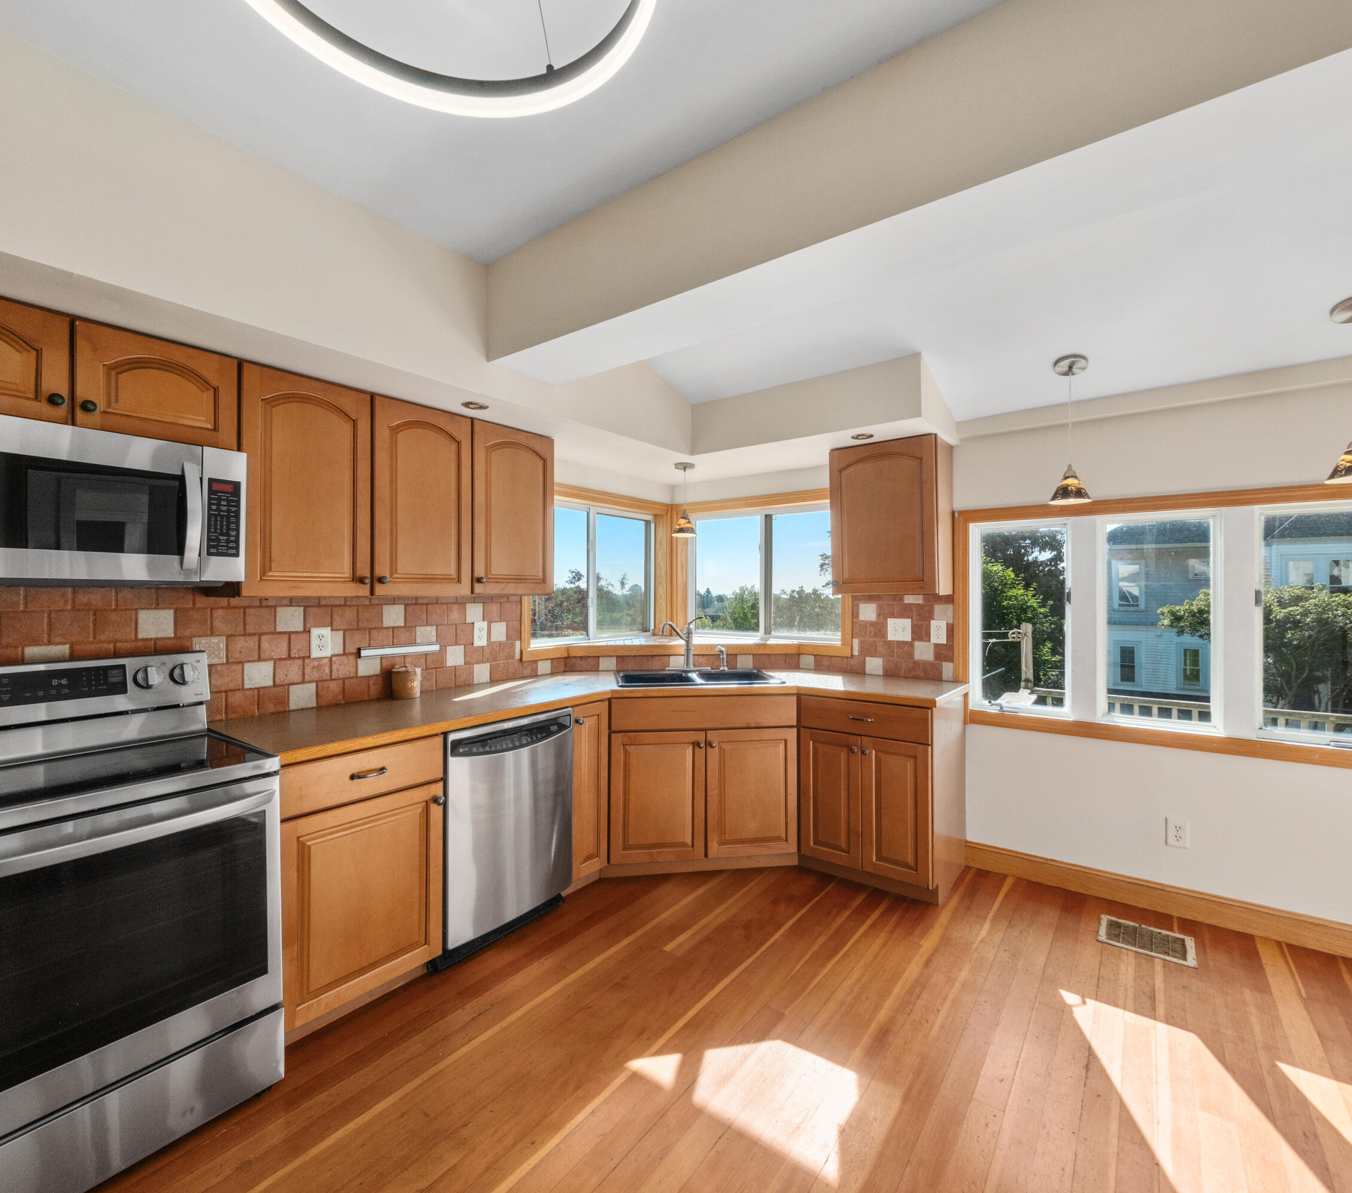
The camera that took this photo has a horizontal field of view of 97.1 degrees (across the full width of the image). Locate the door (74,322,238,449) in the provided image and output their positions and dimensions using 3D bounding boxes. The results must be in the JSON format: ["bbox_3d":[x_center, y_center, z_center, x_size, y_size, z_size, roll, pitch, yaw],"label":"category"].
[{"bbox_3d":[-1.532,-0.618,1.780,0.020,0.280,0.374,0,0,37],"label":"door"}]

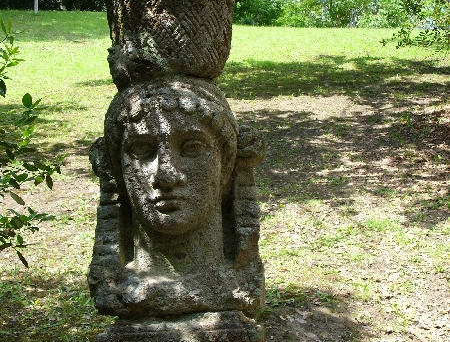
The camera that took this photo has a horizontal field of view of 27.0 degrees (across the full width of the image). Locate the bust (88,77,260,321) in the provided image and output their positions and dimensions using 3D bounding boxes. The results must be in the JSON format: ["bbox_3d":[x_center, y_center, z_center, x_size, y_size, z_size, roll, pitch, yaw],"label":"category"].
[{"bbox_3d":[-0.135,0.078,2.750,0.500,0.670,0.410,-2,0,5],"label":"bust"}]

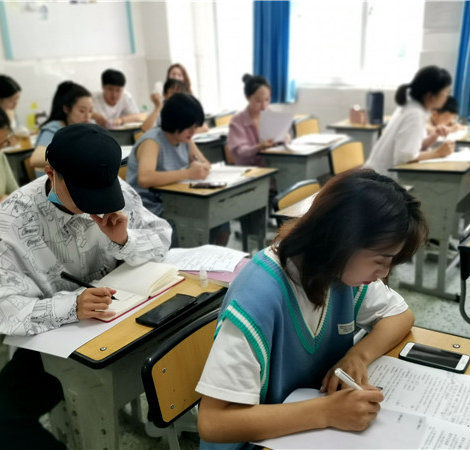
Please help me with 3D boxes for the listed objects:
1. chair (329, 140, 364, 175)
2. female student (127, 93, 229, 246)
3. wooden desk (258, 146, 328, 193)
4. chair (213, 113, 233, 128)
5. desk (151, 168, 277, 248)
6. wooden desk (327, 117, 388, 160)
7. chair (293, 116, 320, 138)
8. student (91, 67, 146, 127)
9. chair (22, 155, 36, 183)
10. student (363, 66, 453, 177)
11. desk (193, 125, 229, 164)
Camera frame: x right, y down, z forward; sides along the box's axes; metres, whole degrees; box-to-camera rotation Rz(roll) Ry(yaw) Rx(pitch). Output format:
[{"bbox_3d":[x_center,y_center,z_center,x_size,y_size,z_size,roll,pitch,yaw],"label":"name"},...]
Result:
[{"bbox_3d":[0.920,-0.153,3.269,0.450,0.785,0.400,16,27,42],"label":"chair"},{"bbox_3d":[-0.316,-0.126,2.745,0.740,1.180,0.540,16,27,40],"label":"female student"},{"bbox_3d":[0.509,-0.183,3.458,0.405,0.760,0.610,12,25,37],"label":"wooden desk"},{"bbox_3d":[0.116,-0.751,5.073,0.450,0.785,0.400,11,24,34],"label":"chair"},{"bbox_3d":[-0.081,0.110,2.719,0.405,0.760,0.610,12,24,36],"label":"desk"},{"bbox_3d":[1.097,-0.495,4.175,0.410,0.760,0.600,13,25,35],"label":"wooden desk"},{"bbox_3d":[0.787,-0.546,4.287,0.450,0.800,0.390,13,25,35],"label":"chair"},{"bbox_3d":[-1.065,-0.826,4.607,0.520,1.240,0.660,-12,23,-25],"label":"student"},{"bbox_3d":[-1.197,-0.164,3.610,0.450,0.785,0.400,11,24,34],"label":"chair"},{"bbox_3d":[1.066,-0.287,2.944,0.620,1.240,0.460,12,24,36],"label":"student"},{"bbox_3d":[-0.154,-0.348,3.919,0.410,0.760,0.600,13,25,35],"label":"desk"}]

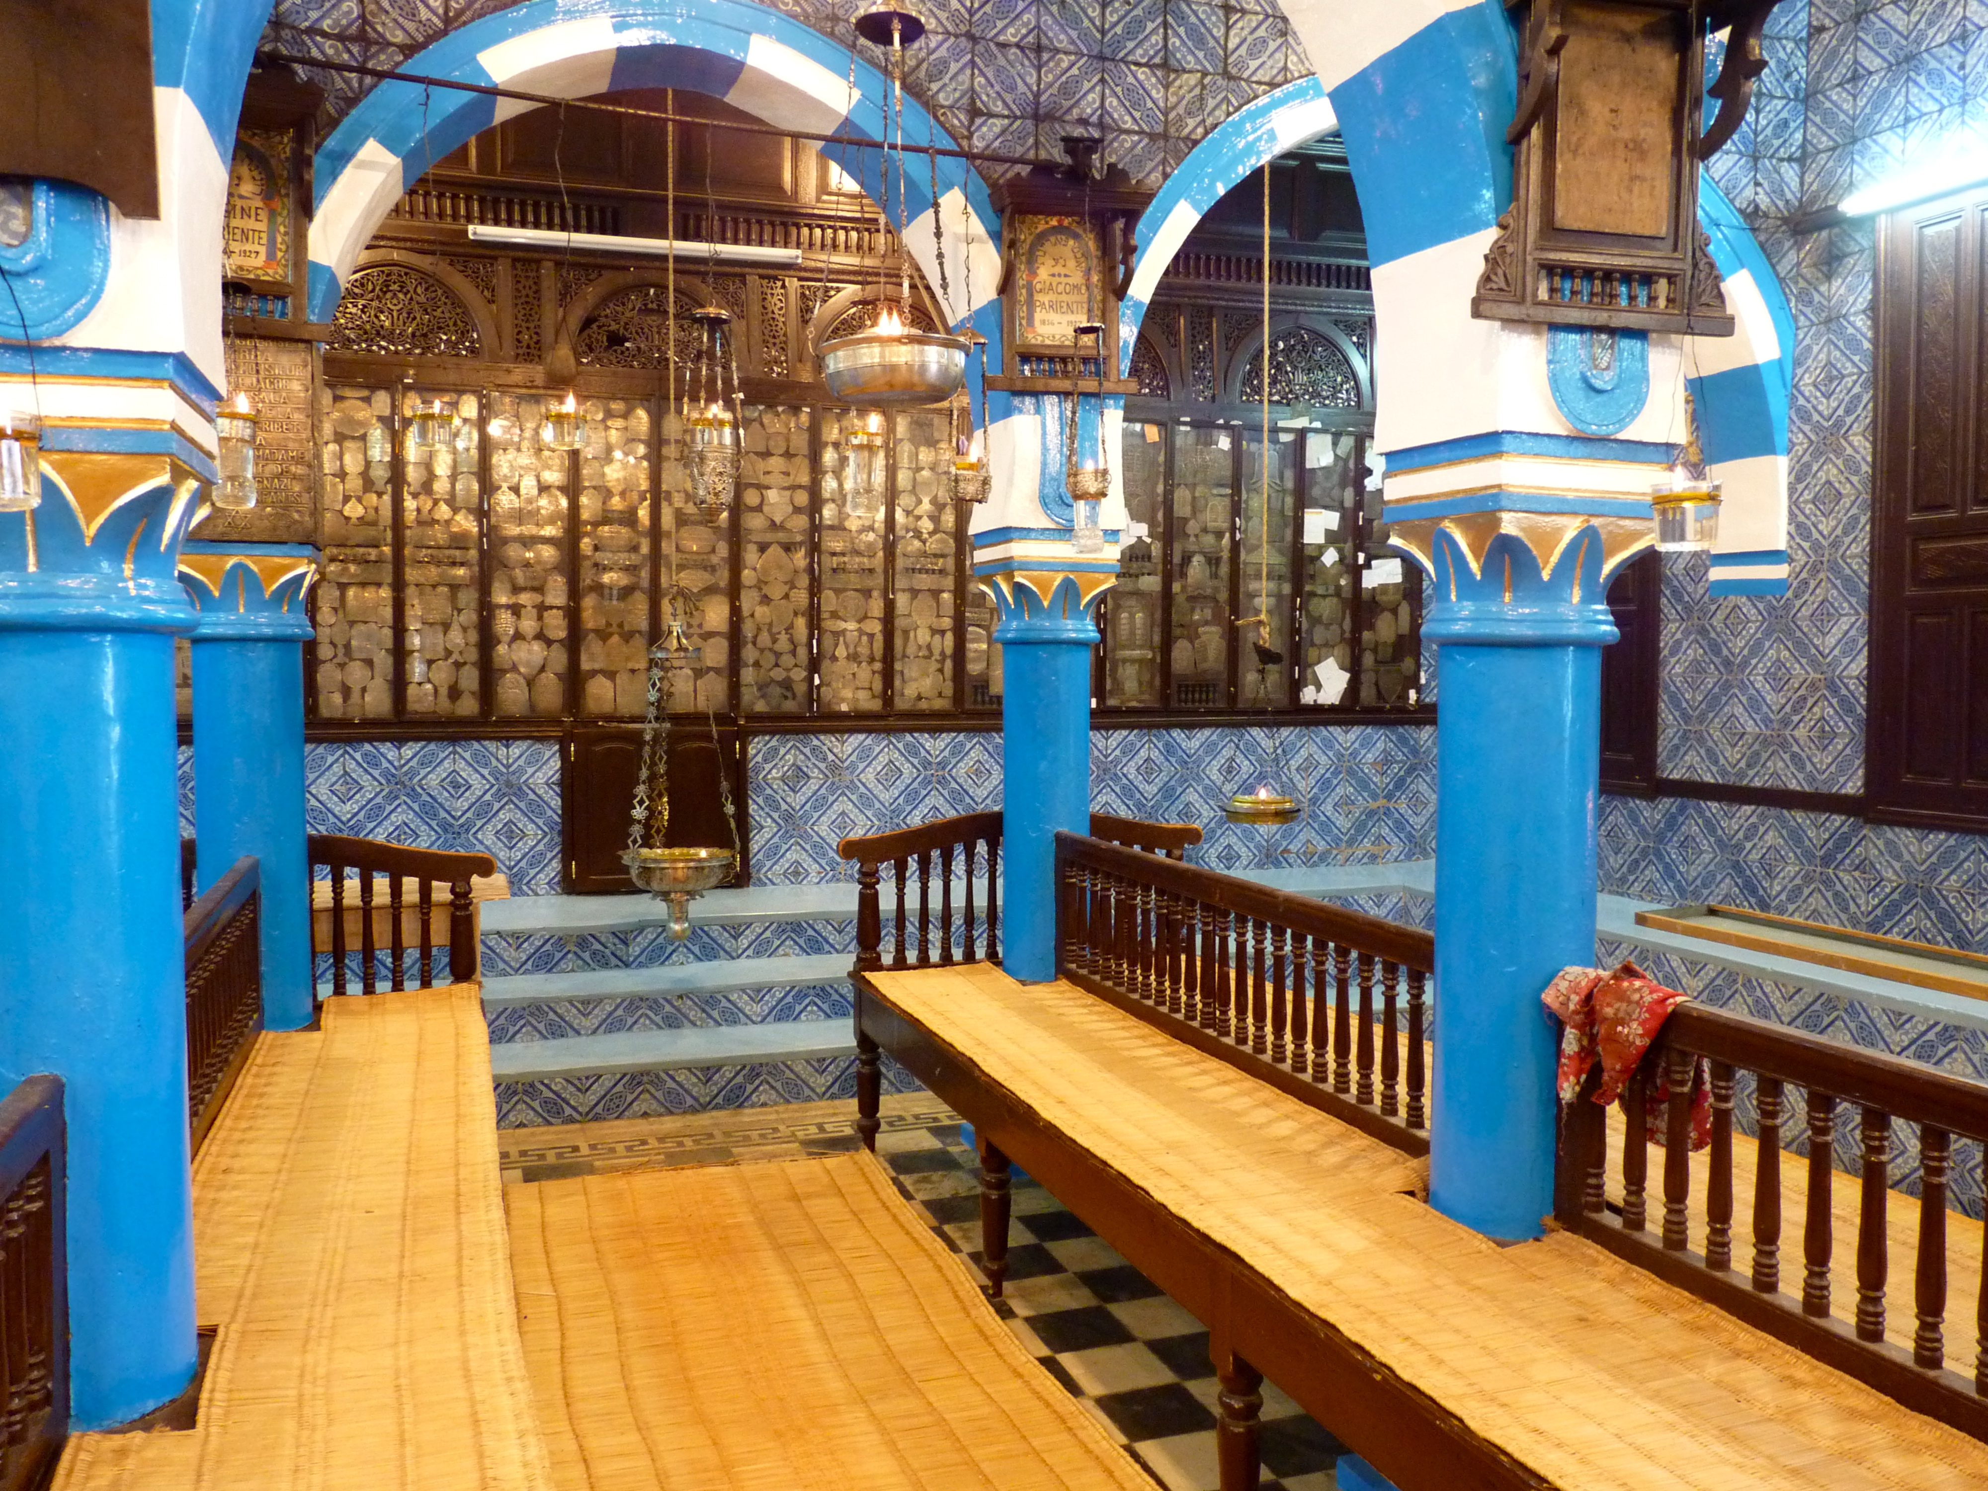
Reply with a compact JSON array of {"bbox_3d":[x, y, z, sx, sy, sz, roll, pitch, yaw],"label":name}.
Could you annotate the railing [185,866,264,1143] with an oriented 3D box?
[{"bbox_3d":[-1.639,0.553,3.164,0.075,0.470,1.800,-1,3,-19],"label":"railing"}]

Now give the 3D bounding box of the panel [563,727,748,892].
[{"bbox_3d":[-1.325,0.249,6.101,0.731,0.653,0.050,-1,3,-19],"label":"panel"}]

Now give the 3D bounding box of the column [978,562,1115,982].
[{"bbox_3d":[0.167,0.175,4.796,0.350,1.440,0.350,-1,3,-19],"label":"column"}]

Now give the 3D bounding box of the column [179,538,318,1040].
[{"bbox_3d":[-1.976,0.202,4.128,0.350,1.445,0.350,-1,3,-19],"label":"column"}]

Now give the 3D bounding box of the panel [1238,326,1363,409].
[{"bbox_3d":[1.356,-1.683,6.920,0.621,0.369,0.050,-1,3,-19],"label":"panel"}]

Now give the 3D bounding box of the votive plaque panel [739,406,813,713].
[{"bbox_3d":[-0.880,-0.741,6.229,0.301,1.225,0.050,-1,3,-19],"label":"votive plaque panel"}]

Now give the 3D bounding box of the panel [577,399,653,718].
[{"bbox_3d":[-1.473,-0.722,6.021,0.287,1.232,0.050,-1,3,-19],"label":"panel"}]

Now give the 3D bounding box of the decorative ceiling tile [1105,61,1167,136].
[{"bbox_3d":[0.408,-1.899,4.562,0.204,0.189,0.020,-1,3,-19],"label":"decorative ceiling tile"}]

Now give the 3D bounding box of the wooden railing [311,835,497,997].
[{"bbox_3d":[-1.724,0.481,4.410,0.605,0.470,0.070,-1,3,-19],"label":"wooden railing"}]

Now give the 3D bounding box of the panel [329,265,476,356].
[{"bbox_3d":[-2.198,-1.598,5.722,0.585,0.339,0.050,-1,3,-19],"label":"panel"}]

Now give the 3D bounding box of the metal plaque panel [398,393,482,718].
[{"bbox_3d":[-2.073,-0.714,5.810,0.295,1.223,0.050,-1,3,-19],"label":"metal plaque panel"}]

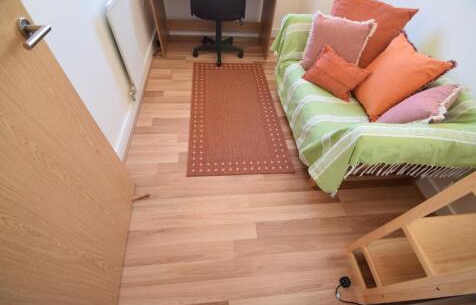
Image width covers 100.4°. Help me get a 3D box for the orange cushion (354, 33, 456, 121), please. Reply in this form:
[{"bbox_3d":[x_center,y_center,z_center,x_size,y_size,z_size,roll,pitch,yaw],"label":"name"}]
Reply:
[{"bbox_3d":[0.997,-0.505,1.317,0.140,0.451,0.451,19,44,-24],"label":"orange cushion"}]

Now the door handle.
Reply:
[{"bbox_3d":[-0.569,-0.327,0.546,0.065,0.052,0.146,-5,54,-10],"label":"door handle"}]

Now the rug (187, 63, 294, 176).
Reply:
[{"bbox_3d":[-0.039,-0.446,1.883,0.800,0.010,1.500,-2,53,-7],"label":"rug"}]

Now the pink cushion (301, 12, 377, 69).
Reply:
[{"bbox_3d":[0.826,-0.912,1.658,0.419,0.419,0.130,17,12,13],"label":"pink cushion"}]

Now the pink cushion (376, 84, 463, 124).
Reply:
[{"bbox_3d":[1.120,-0.295,1.279,0.380,0.380,0.130,-36,106,-25],"label":"pink cushion"}]

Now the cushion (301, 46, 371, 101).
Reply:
[{"bbox_3d":[0.753,-0.597,1.511,0.384,0.100,0.286,37,92,12],"label":"cushion"}]

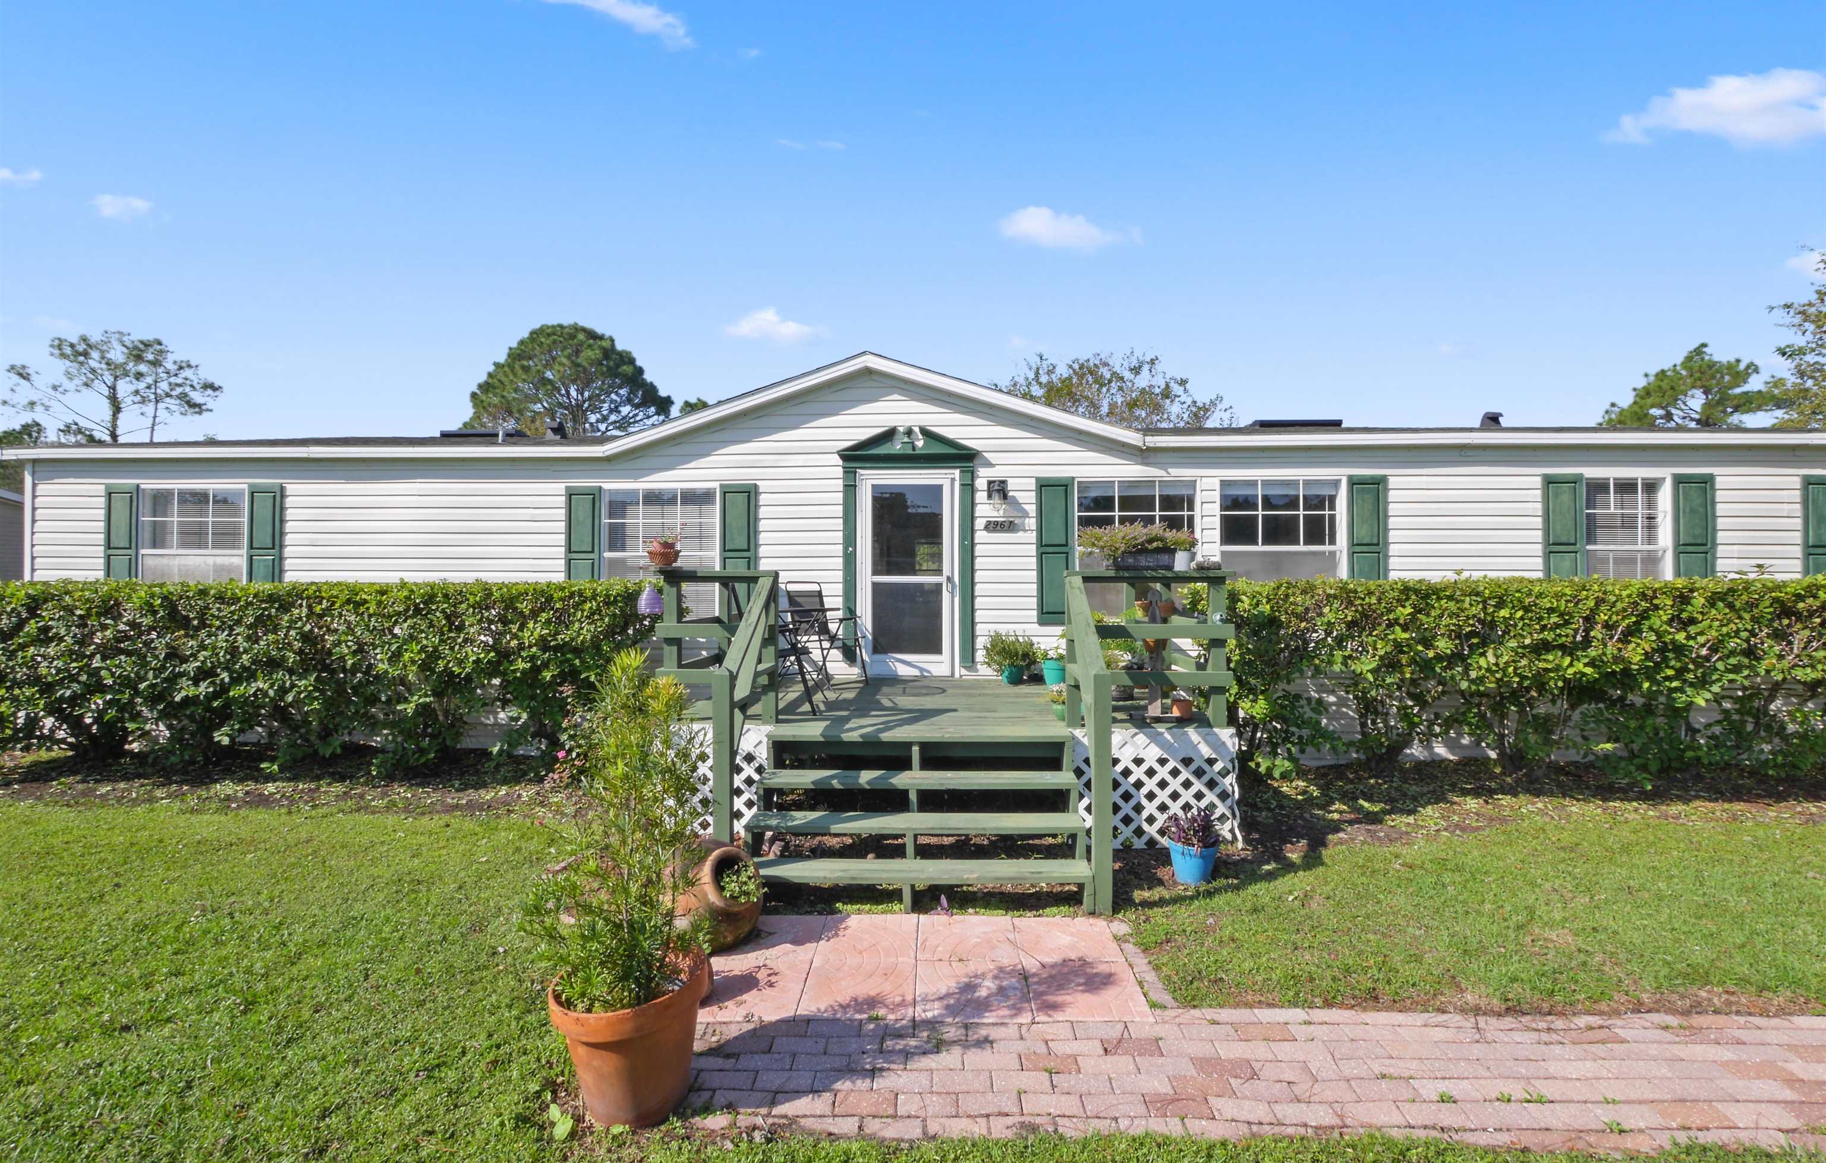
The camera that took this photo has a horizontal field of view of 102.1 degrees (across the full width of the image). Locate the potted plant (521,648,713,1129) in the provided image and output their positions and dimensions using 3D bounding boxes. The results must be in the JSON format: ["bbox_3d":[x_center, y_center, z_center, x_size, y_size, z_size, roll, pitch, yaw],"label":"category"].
[{"bbox_3d":[-0.950,0.945,2.370,0.600,1.460,0.570,0,-1,0],"label":"potted plant"}]

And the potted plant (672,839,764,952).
[{"bbox_3d":[-0.940,1.452,3.385,0.500,0.480,0.480,-37,0,26],"label":"potted plant"}]

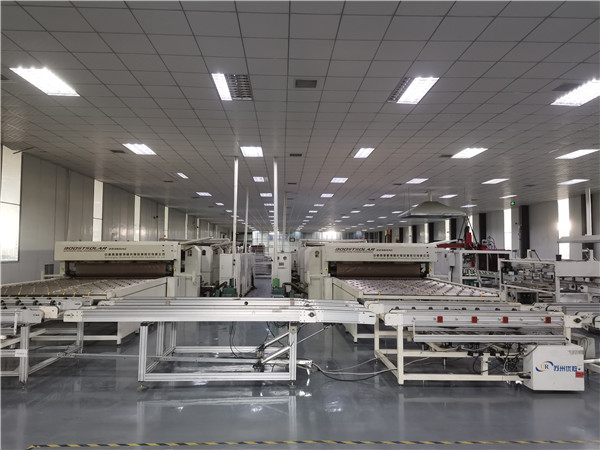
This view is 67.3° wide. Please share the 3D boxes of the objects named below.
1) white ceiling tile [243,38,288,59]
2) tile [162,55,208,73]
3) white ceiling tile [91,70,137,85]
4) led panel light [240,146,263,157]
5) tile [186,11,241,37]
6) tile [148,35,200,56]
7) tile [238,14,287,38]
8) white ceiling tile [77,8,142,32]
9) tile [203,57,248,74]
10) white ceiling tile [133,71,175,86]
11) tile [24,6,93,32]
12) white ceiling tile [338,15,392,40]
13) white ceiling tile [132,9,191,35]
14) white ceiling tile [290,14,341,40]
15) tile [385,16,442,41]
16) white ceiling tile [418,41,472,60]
[{"bbox_3d":[-0.453,-2.380,6.028,0.600,0.020,0.600,0,-3,-2],"label":"white ceiling tile"},{"bbox_3d":[-1.674,-2.348,6.558,0.600,0.020,0.600,0,-3,-2],"label":"tile"},{"bbox_3d":[-2.897,-2.325,7.134,0.600,0.020,0.600,0,-3,-2],"label":"white ceiling tile"},{"bbox_3d":[-1.293,-2.026,12.290,0.600,0.060,1.200,0,-3,-2],"label":"led panel light"},{"bbox_3d":[-1.025,-2.415,5.401,0.600,0.020,0.600,0,-3,-2],"label":"tile"},{"bbox_3d":[-1.649,-2.383,5.967,0.600,0.020,0.600,0,-3,-2],"label":"tile"},{"bbox_3d":[-0.430,-2.416,5.429,0.600,0.020,0.600,0,-3,-2],"label":"tile"},{"bbox_3d":[-2.229,-2.429,5.361,0.600,0.020,0.600,0,-3,-2],"label":"white ceiling tile"},{"bbox_3d":[-1.074,-2.344,6.583,0.600,0.020,0.600,0,-3,-2],"label":"tile"},{"bbox_3d":[-2.298,-2.316,7.124,0.600,0.020,0.600,0,-3,-2],"label":"white ceiling tile"},{"bbox_3d":[-2.824,-2.425,5.327,0.600,0.020,0.600,0,-3,-2],"label":"tile"},{"bbox_3d":[0.773,-2.405,5.475,0.600,0.020,0.600,0,-3,-2],"label":"white ceiling tile"},{"bbox_3d":[-1.629,-2.425,5.384,0.600,0.020,0.600,0,-3,-2],"label":"white ceiling tile"},{"bbox_3d":[0.174,-2.408,5.450,0.600,0.020,0.600,0,-3,-2],"label":"white ceiling tile"},{"bbox_3d":[1.373,-2.401,5.500,0.600,0.020,0.600,0,-3,-2],"label":"tile"},{"bbox_3d":[1.945,-2.364,6.118,0.600,0.020,0.600,0,-3,-2],"label":"white ceiling tile"}]

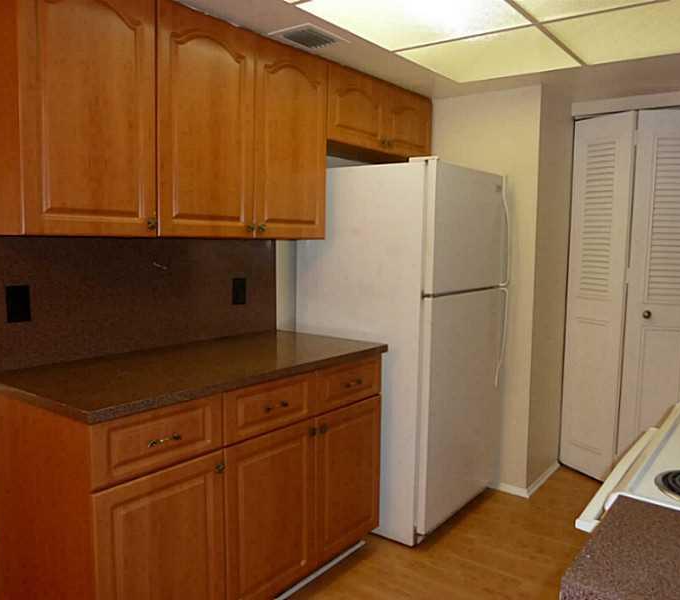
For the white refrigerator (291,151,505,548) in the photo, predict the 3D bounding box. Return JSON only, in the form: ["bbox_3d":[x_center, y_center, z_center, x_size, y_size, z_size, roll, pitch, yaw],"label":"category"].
[{"bbox_3d":[0.309,0.218,2.920,0.807,1.680,0.694,4,7,38],"label":"white refrigerator"}]

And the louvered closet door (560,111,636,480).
[{"bbox_3d":[1.466,0.005,3.295,0.035,2.038,0.387,-2,6,-27],"label":"louvered closet door"}]

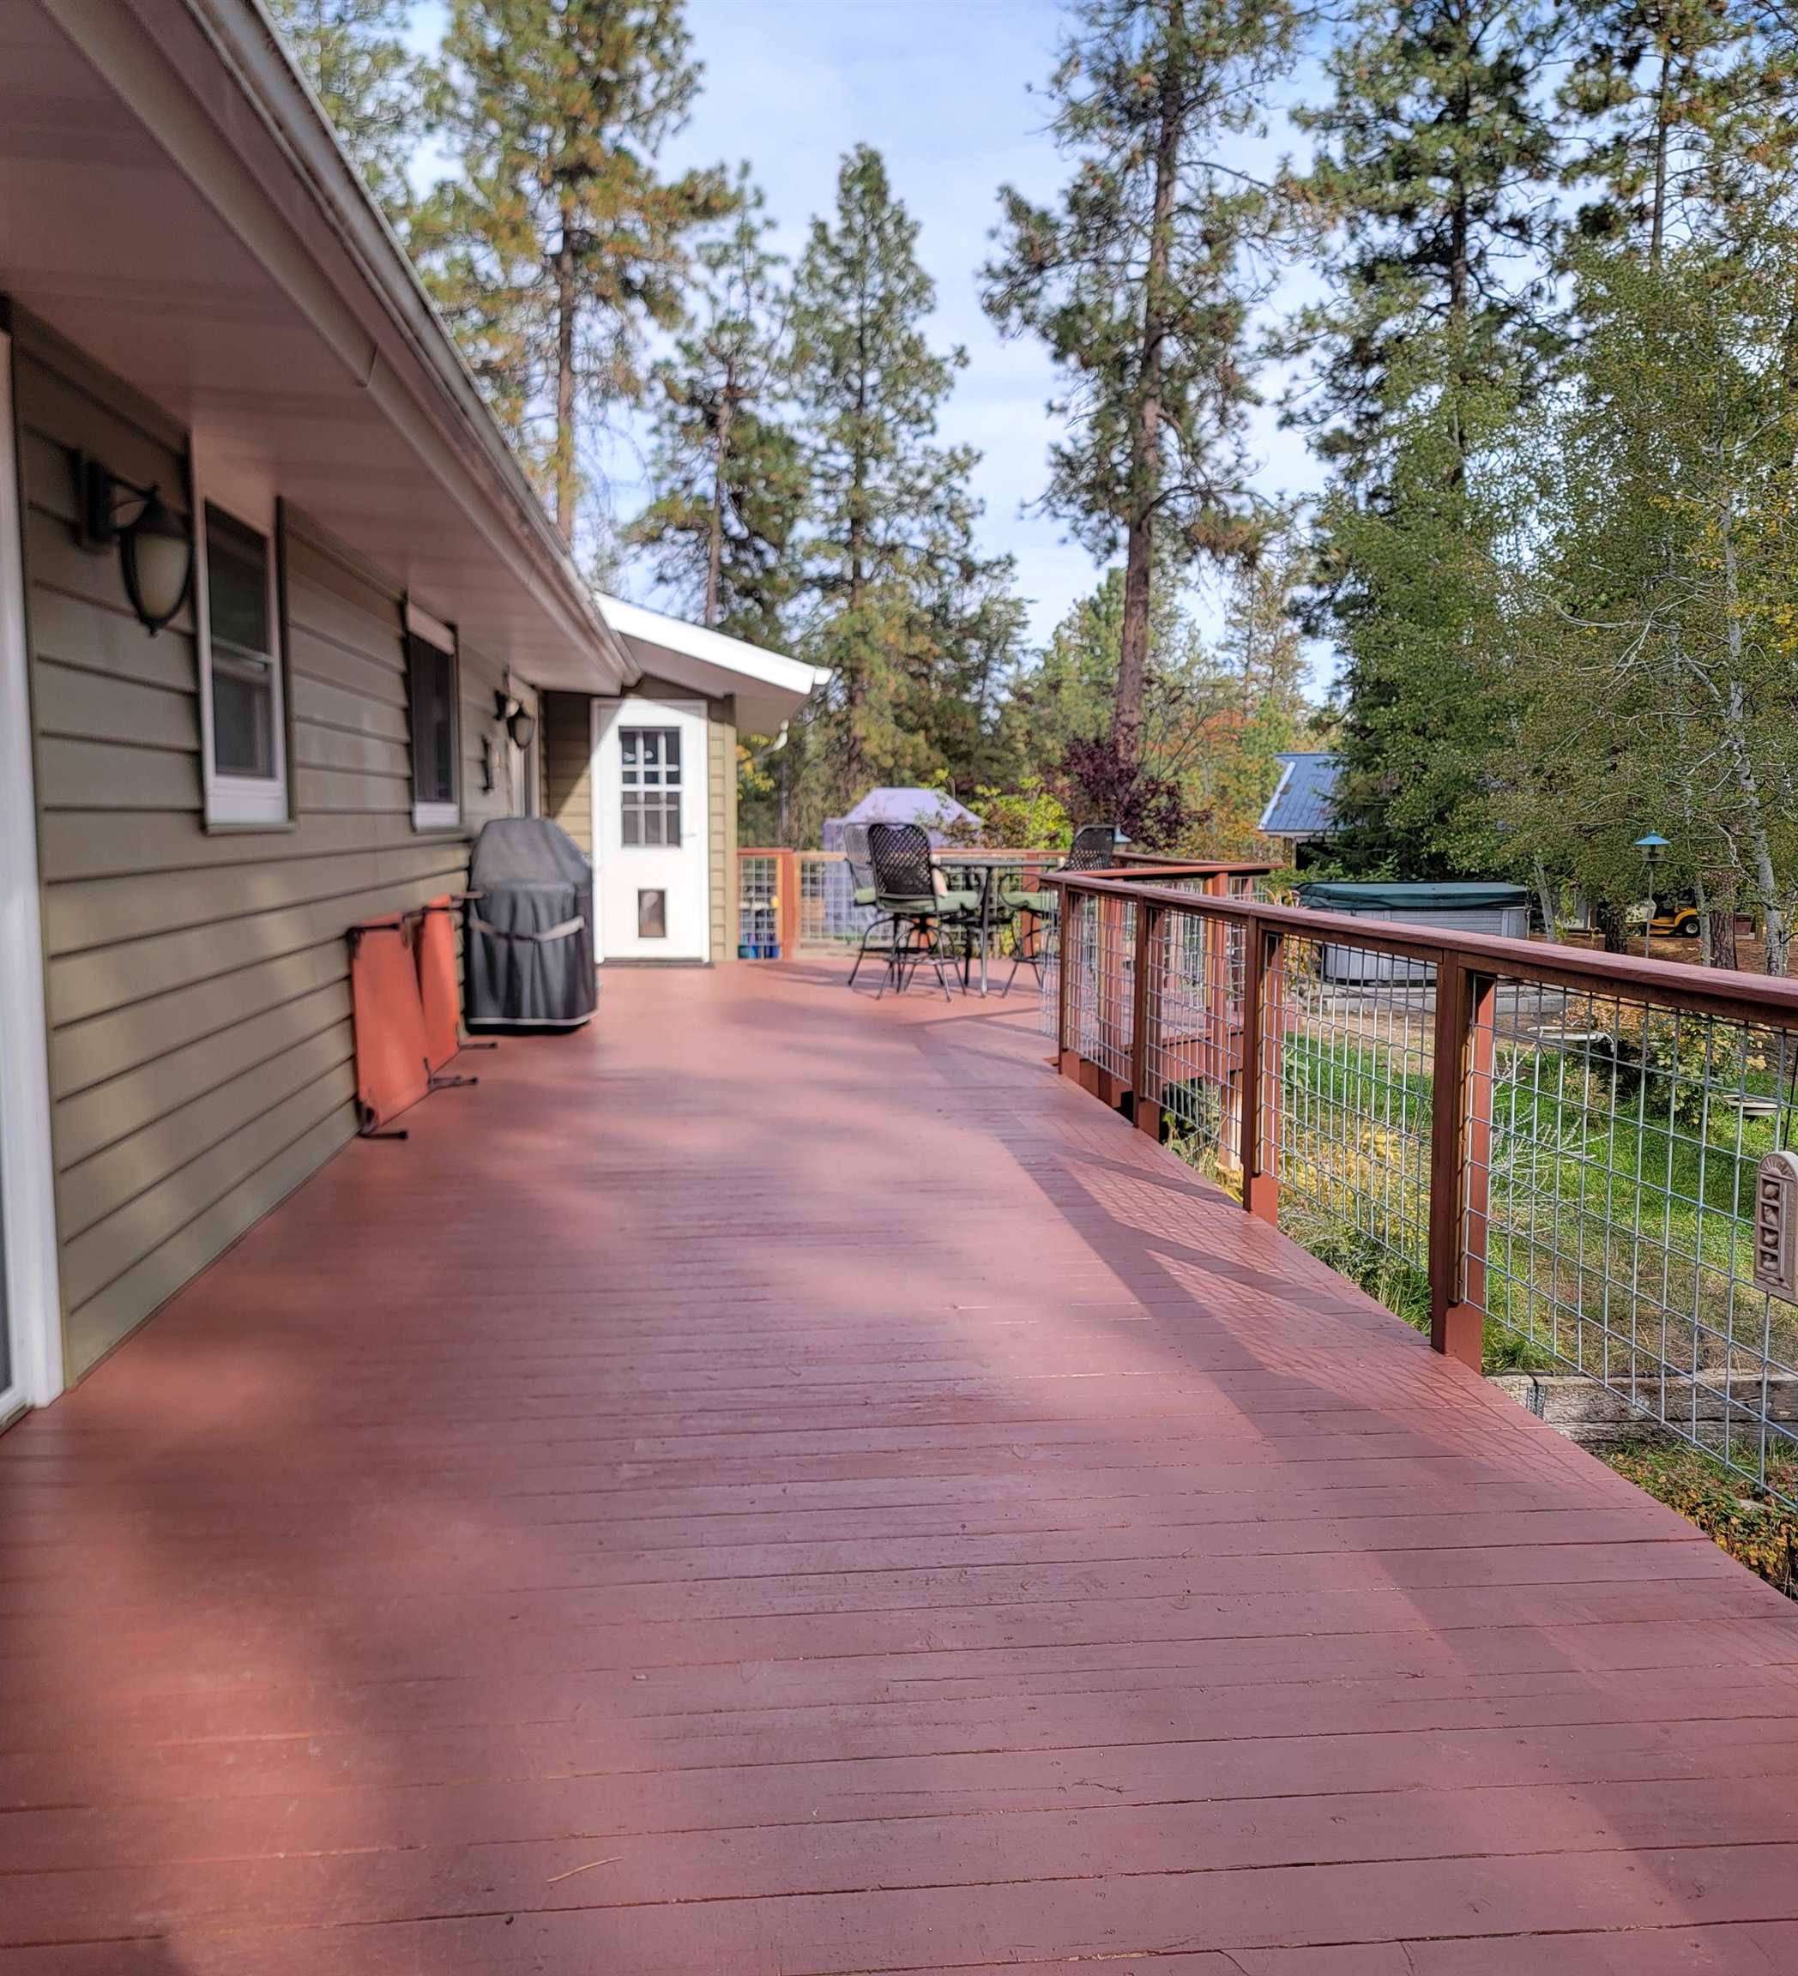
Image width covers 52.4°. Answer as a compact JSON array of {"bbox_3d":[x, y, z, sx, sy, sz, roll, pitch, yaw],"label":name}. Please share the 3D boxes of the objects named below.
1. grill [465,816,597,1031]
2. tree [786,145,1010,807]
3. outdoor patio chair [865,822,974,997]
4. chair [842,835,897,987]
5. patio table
[{"bbox_3d":[-2.108,-0.400,10.693,0.650,1.200,1.150,-1,5,-6],"label":"grill"},{"bbox_3d":[0.014,-10.896,46.413,6.000,20.027,6.000,-1,5,-6],"label":"tree"},{"bbox_3d":[0.166,-0.515,12.173,0.600,1.140,0.660,4,7,36],"label":"outdoor patio chair"},{"bbox_3d":[-0.024,-0.581,12.883,0.660,1.140,0.600,4,6,34],"label":"chair"},{"bbox_3d":[0.568,-0.426,12.498,1.000,0.900,1.000,-1,5,-6],"label":"patio table"}]

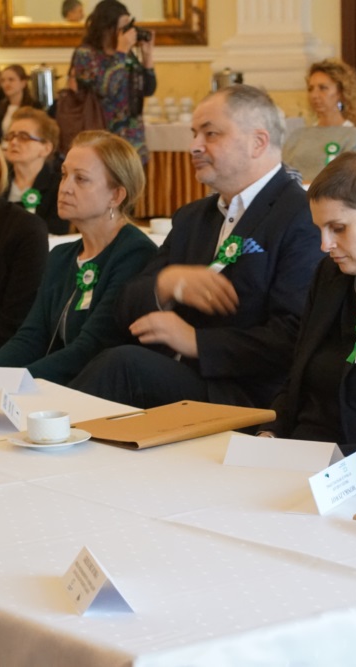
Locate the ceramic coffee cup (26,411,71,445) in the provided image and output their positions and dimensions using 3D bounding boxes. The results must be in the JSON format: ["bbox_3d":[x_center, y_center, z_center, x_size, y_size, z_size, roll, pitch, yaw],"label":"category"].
[{"bbox_3d":[-0.240,0.175,3.865,0.082,0.050,0.088,-1,9,0],"label":"ceramic coffee cup"}]

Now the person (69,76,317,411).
[{"bbox_3d":[0.061,0.122,4.836,0.820,1.367,0.570,-9,11,-41],"label":"person"}]

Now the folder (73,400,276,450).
[{"bbox_3d":[-0.030,0.169,4.050,0.330,0.020,0.268,-8,11,-37],"label":"folder"}]

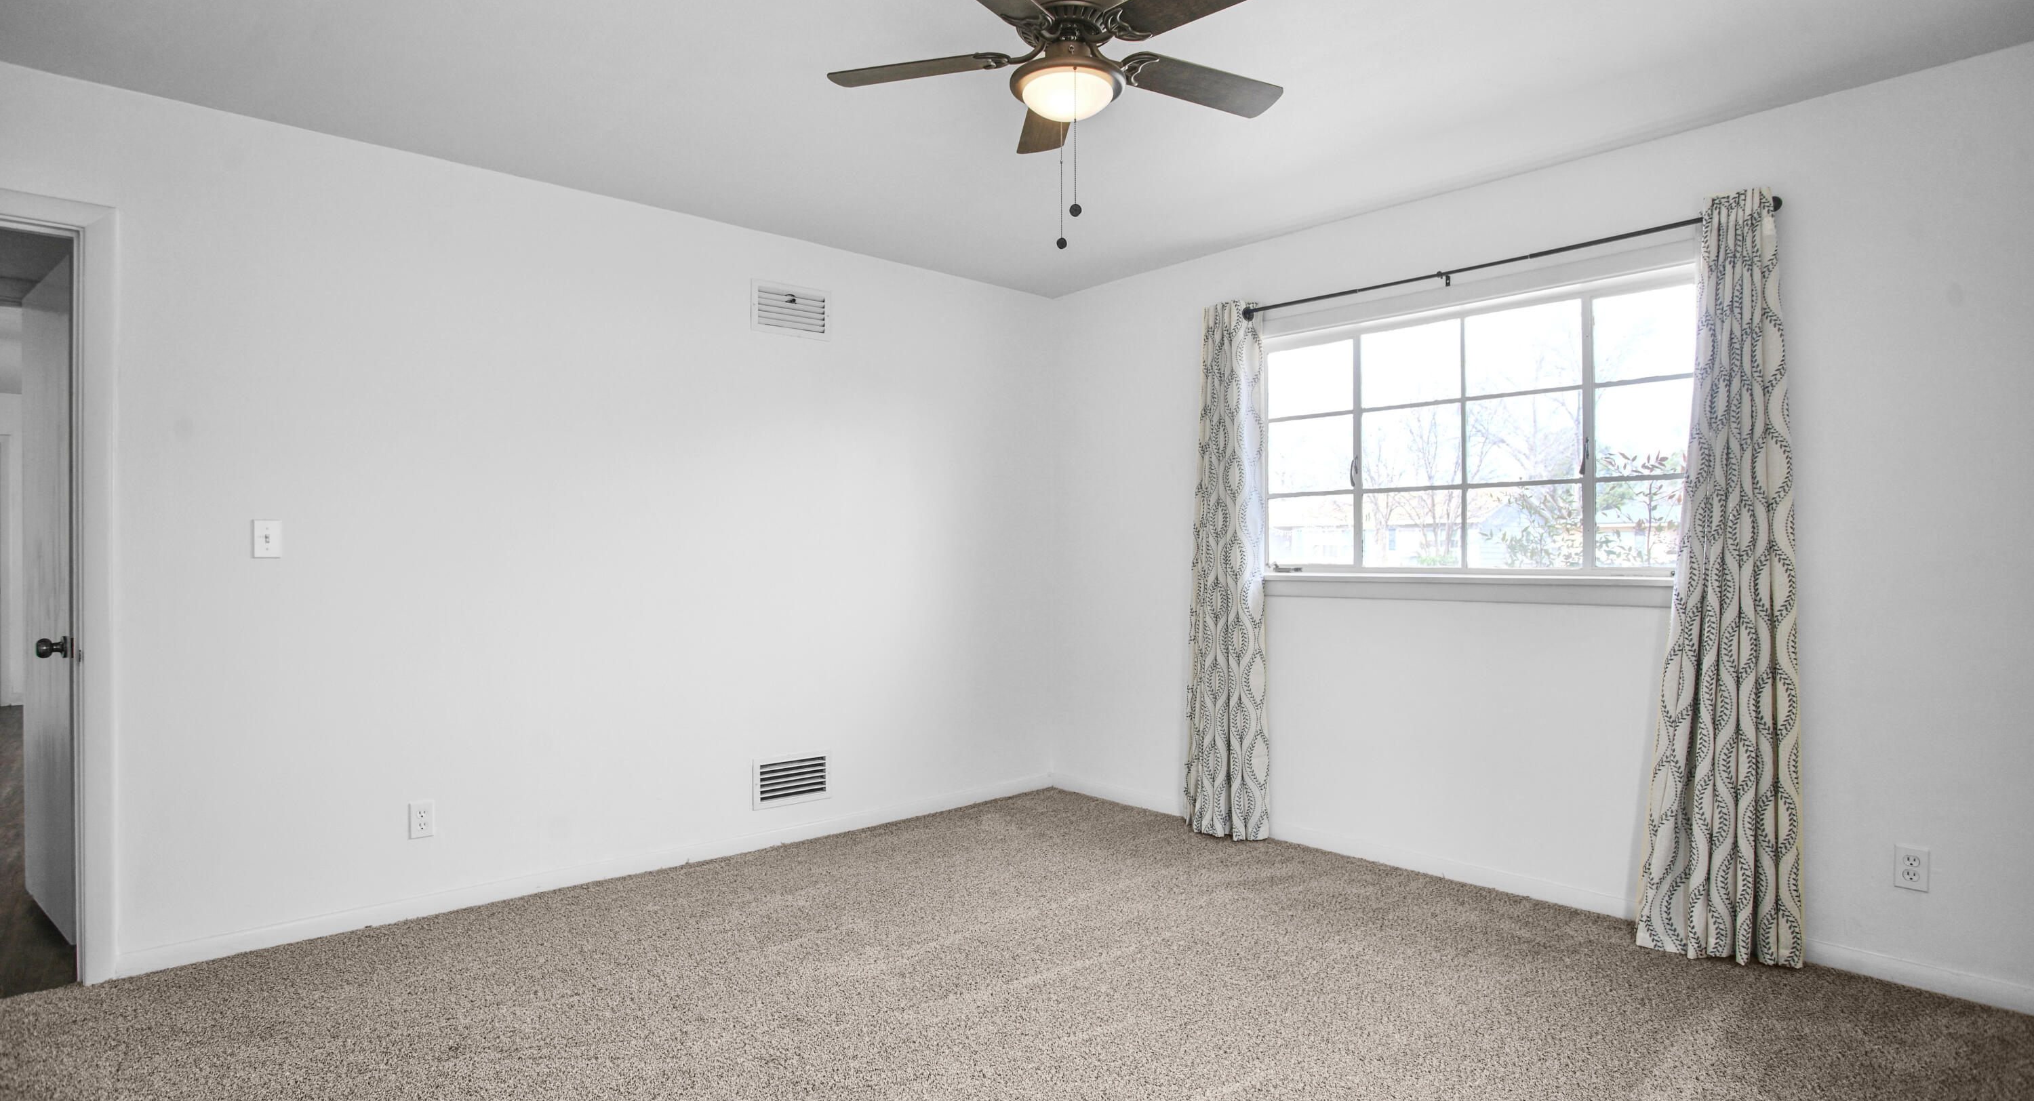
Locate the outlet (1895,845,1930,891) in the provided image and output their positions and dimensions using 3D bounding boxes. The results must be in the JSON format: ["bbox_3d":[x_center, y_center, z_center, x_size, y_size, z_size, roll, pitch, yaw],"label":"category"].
[{"bbox_3d":[2.371,0.845,2.542,0.013,0.115,0.069,0,0,-45],"label":"outlet"}]

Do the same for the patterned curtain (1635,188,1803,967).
[{"bbox_3d":[2.024,0.076,2.783,0.150,2.190,0.370,0,0,-45],"label":"patterned curtain"}]

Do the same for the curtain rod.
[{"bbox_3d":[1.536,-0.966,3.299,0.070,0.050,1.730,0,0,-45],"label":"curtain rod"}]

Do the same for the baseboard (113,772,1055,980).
[{"bbox_3d":[-1.139,1.137,3.682,3.385,0.078,0.017,0,0,-39],"label":"baseboard"}]

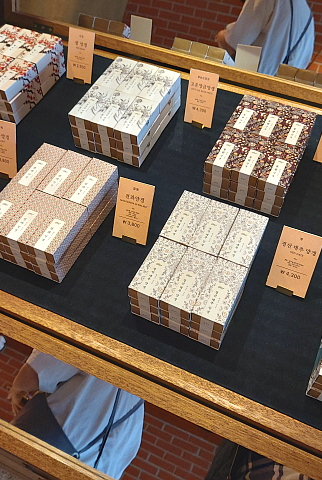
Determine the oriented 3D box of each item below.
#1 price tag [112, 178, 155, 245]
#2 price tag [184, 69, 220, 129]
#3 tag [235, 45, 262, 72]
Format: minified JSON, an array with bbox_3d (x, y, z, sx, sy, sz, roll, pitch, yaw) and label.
[{"bbox_3d":[-0.040,-0.040,0.656,0.052,0.092,0.008,16,28,12],"label":"price tag"},{"bbox_3d":[0.070,-0.246,0.803,0.052,0.092,0.008,15,31,11],"label":"price tag"},{"bbox_3d":[0.187,-0.387,1.034,0.052,0.092,0.008,23,40,21],"label":"tag"}]

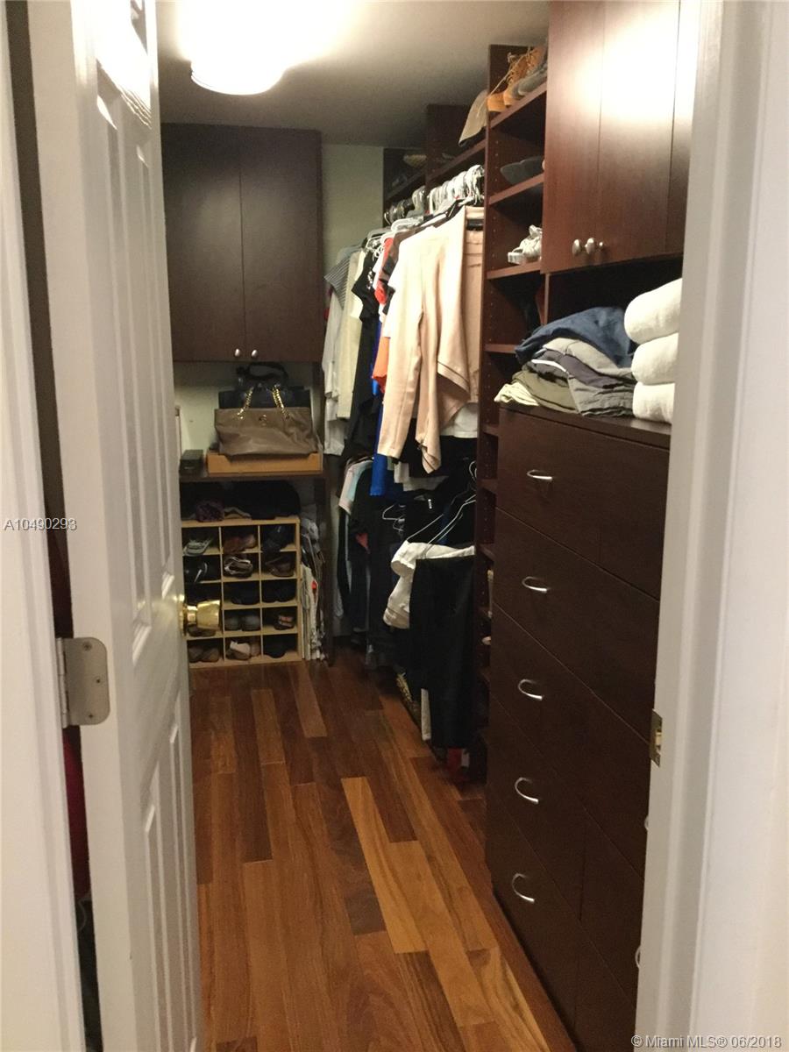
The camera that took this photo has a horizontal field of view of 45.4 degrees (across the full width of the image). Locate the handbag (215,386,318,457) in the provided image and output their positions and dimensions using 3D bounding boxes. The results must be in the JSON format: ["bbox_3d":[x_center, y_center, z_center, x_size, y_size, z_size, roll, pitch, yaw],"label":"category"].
[{"bbox_3d":[-0.521,-0.421,3.807,0.400,0.283,0.150,-2,12,-11],"label":"handbag"}]

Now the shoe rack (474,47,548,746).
[{"bbox_3d":[0.469,-0.194,2.473,0.360,2.085,0.515,-2,12,-11],"label":"shoe rack"}]

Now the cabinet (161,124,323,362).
[{"bbox_3d":[-0.605,-1.083,3.699,0.612,0.853,0.310,-2,12,-11],"label":"cabinet"}]

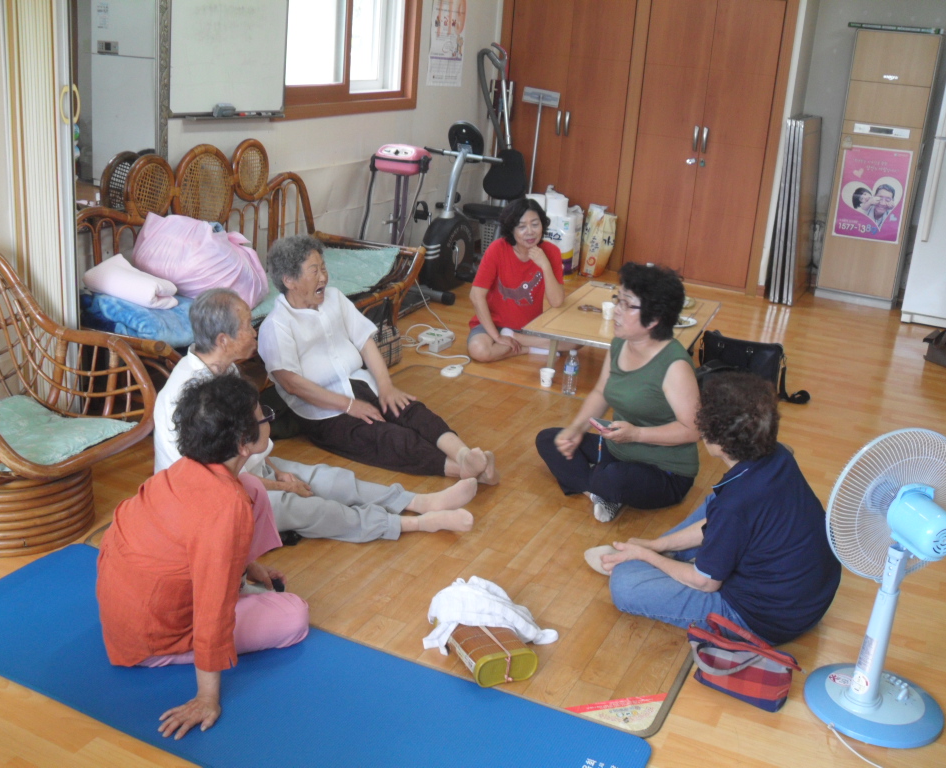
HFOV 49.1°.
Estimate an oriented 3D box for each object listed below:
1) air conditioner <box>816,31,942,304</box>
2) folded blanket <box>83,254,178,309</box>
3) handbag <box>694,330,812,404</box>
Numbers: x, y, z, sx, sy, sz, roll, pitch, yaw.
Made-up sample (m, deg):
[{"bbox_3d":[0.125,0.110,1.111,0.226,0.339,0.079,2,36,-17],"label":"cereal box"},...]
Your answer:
[{"bbox_3d":[2.666,-1.402,6.832,0.486,1.722,0.324,13,21,26],"label":"air conditioner"},{"bbox_3d":[-1.297,-0.385,3.929,0.370,0.135,0.250,16,21,31],"label":"folded blanket"},{"bbox_3d":[1.314,-0.097,5.017,0.420,0.260,0.170,11,19,20],"label":"handbag"}]

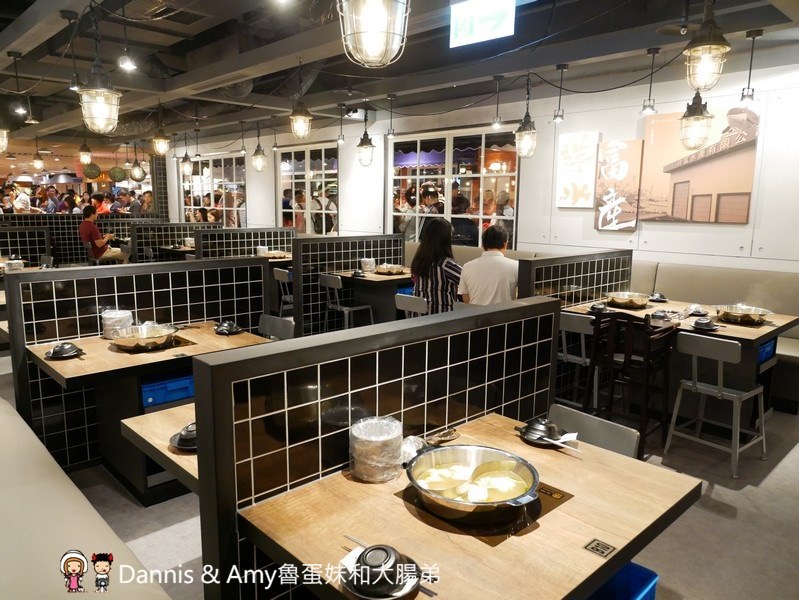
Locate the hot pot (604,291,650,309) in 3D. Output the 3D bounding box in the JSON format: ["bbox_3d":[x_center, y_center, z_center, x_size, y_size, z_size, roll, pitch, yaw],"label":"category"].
[{"bbox_3d":[1.737,0.005,4.221,0.342,0.073,0.367,1,10,0],"label":"hot pot"}]

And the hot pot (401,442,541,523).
[{"bbox_3d":[0.194,0.482,1.444,0.342,0.073,0.372,1,10,0],"label":"hot pot"}]

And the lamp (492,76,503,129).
[{"bbox_3d":[0.982,-1.976,5.542,0.102,0.502,0.102,-8,14,-42],"label":"lamp"}]

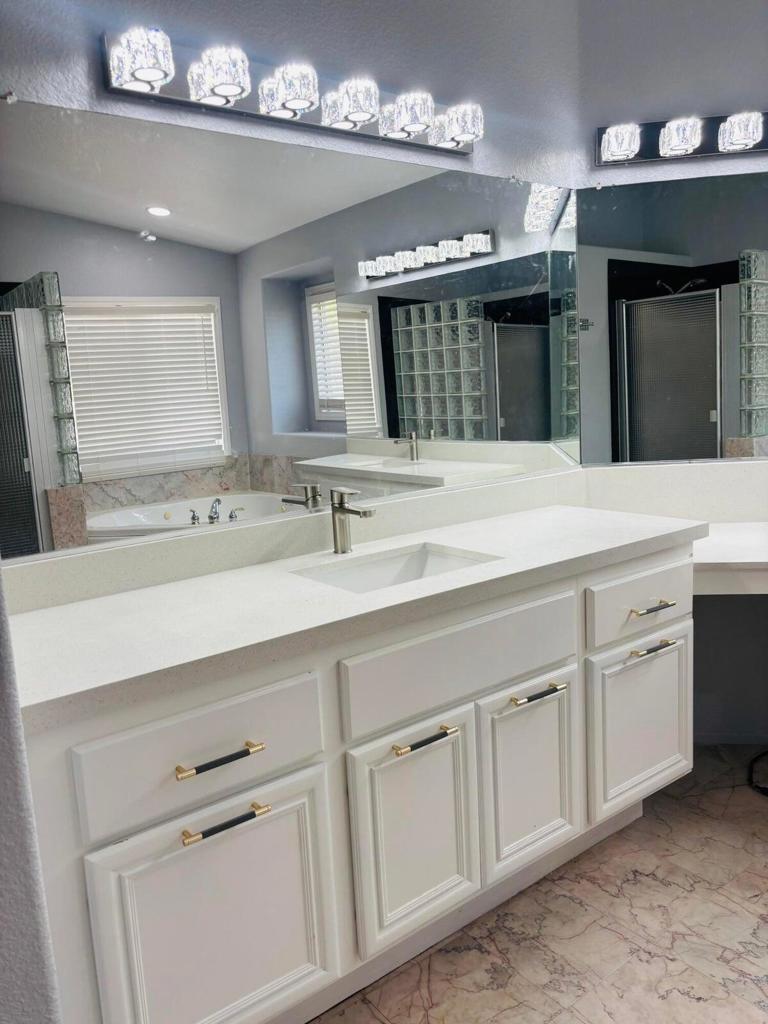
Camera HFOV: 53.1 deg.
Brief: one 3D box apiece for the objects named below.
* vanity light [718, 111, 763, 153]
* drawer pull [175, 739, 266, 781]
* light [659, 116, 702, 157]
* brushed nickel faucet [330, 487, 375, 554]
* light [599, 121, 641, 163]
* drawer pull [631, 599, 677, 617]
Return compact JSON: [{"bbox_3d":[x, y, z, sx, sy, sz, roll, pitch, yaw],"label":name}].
[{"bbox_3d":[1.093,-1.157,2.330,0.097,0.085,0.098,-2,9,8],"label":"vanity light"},{"bbox_3d":[-0.275,0.412,1.289,0.156,0.012,0.038,-10,11,-36],"label":"drawer pull"},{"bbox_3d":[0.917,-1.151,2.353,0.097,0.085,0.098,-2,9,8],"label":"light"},{"bbox_3d":[-0.079,0.026,1.960,0.050,0.167,0.155,-10,11,-36],"label":"brushed nickel faucet"},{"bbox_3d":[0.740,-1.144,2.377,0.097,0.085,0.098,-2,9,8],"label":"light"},{"bbox_3d":[0.701,0.248,2.001,0.156,0.012,0.038,-10,11,-36],"label":"drawer pull"}]

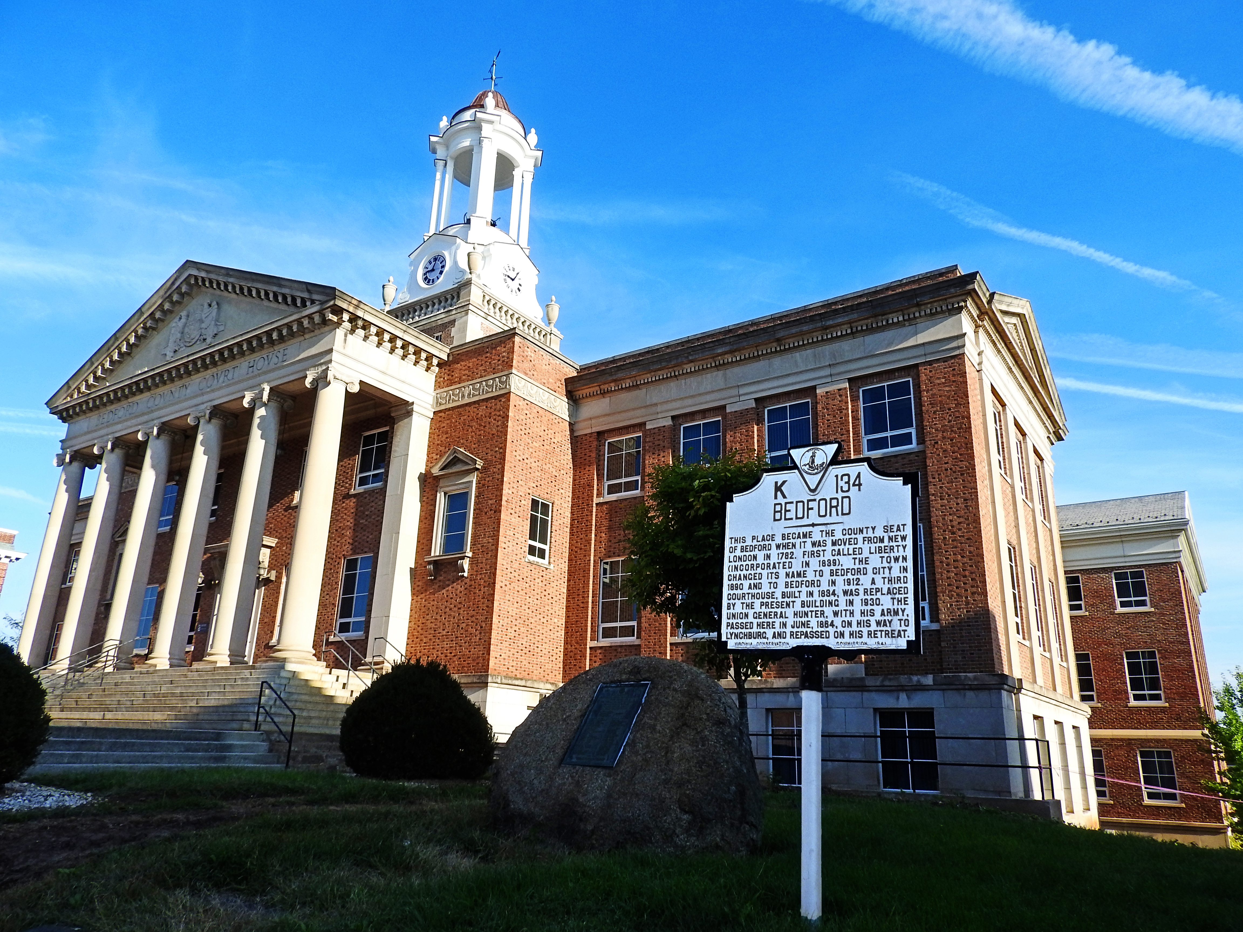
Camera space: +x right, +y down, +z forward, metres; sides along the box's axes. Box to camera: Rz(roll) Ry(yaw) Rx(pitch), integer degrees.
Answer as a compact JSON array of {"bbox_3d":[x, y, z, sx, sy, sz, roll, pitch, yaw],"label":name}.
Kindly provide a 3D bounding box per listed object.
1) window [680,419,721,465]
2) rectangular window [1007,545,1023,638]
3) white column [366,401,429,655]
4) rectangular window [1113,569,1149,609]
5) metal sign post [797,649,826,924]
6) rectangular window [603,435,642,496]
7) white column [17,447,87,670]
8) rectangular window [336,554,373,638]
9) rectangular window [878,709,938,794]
[{"bbox_3d":[2.028,-0.362,21.994,1.170,1.626,0.140,-10,-21,33],"label":"window"},{"bbox_3d":[8.749,2.778,19.216,0.200,2.109,1.206,-10,-21,33],"label":"rectangular window"},{"bbox_3d":[-5.720,1.813,22.234,0.832,7.009,0.713,-10,-21,33],"label":"white column"},{"bbox_3d":[21.804,5.273,36.843,1.170,1.612,0.140,-10,-21,33],"label":"rectangular window"},{"bbox_3d":[0.895,1.474,4.043,0.105,1.200,0.105,-8,-22,33],"label":"metal sign post"},{"bbox_3d":[0.082,-0.018,23.418,1.200,1.620,0.140,-10,-22,33],"label":"rectangular window"},{"bbox_3d":[-17.957,2.992,27.223,0.980,7.027,0.980,-10,-21,33],"label":"white column"},{"bbox_3d":[-7.341,3.550,23.761,1.157,2.143,0.140,-10,-21,33],"label":"rectangular window"},{"bbox_3d":[5.658,5.617,17.019,1.188,1.527,0.200,-10,-21,33],"label":"rectangular window"}]

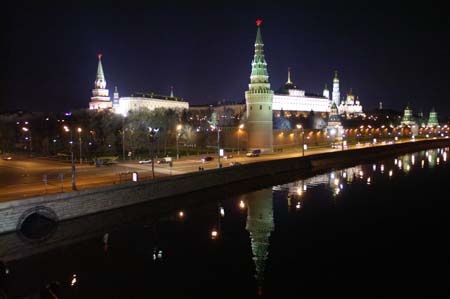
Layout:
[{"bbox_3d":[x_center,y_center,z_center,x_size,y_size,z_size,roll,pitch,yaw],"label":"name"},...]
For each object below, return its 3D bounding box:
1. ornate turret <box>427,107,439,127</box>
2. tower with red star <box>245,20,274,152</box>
[{"bbox_3d":[274.320,-42.110,412.830,11.500,28.000,11.500,-3,4,-37],"label":"ornate turret"},{"bbox_3d":[16.400,-29.300,147.000,13.300,61.700,13.300,0,3,6],"label":"tower with red star"}]

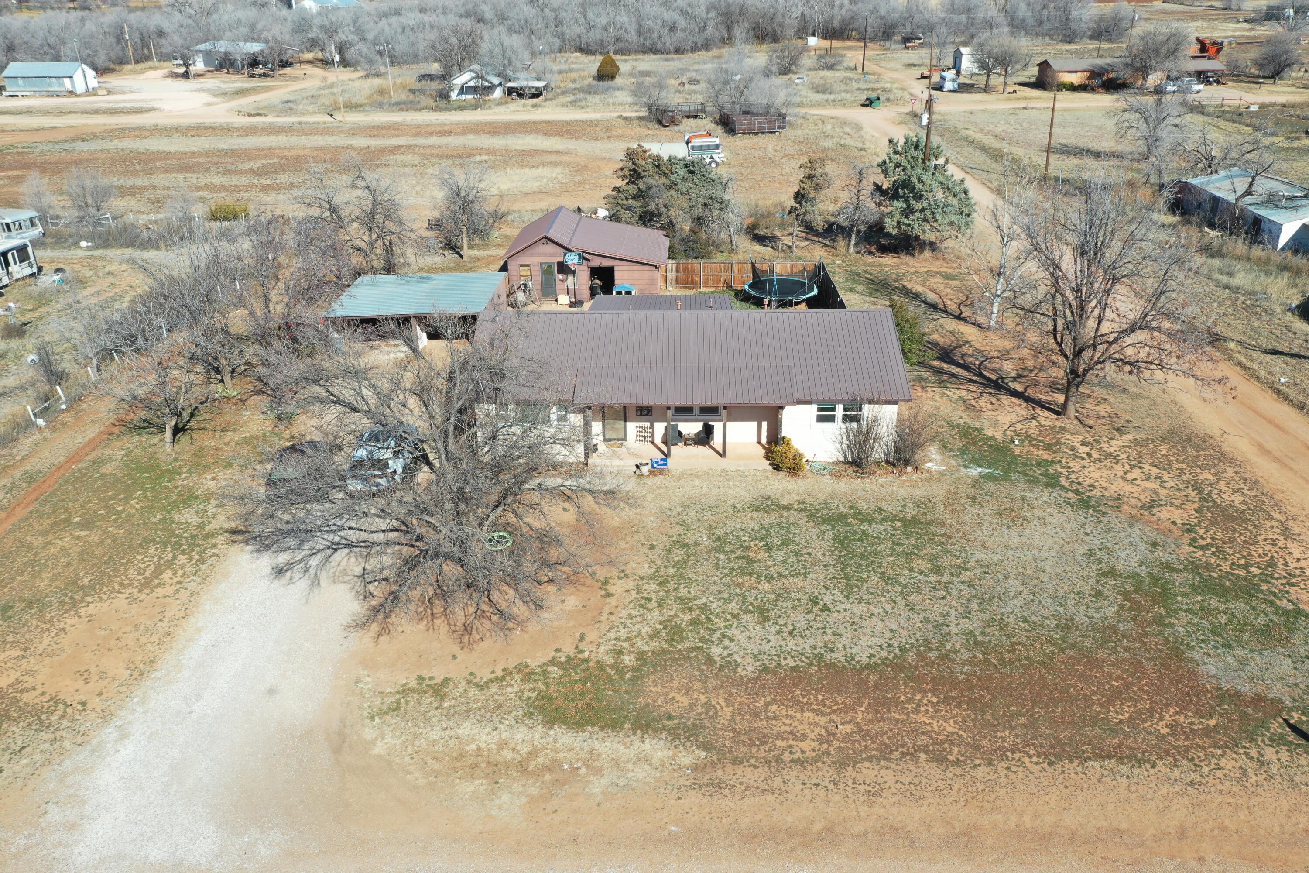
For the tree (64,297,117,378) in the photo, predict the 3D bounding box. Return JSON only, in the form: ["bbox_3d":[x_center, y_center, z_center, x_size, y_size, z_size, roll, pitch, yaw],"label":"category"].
[{"bbox_3d":[-26.425,-4.677,47.780,2.250,3.838,2.250,-14,28,-27],"label":"tree"}]

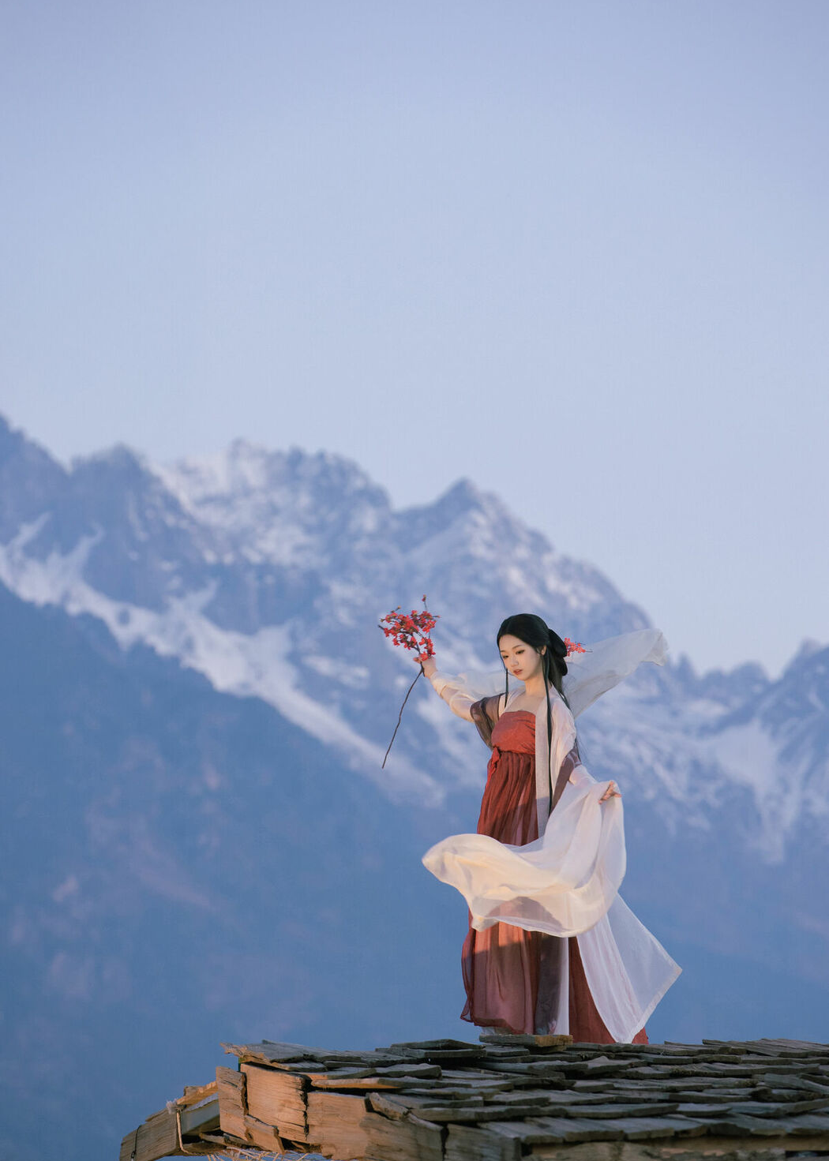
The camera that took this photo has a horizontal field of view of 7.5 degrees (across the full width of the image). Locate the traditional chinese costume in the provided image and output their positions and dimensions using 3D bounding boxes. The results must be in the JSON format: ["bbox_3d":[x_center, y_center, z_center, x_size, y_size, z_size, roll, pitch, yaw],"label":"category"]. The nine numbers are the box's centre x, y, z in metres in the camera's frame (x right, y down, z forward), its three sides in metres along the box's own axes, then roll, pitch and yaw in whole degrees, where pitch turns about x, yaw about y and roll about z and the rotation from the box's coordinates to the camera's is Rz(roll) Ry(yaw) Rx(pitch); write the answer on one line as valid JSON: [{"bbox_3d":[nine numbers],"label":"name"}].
[{"bbox_3d":[0.520,0.956,24.200,0.820,1.660,0.600,-3,-5,35],"label":"traditional chinese costume"}]

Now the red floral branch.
[{"bbox_3d":[-0.026,0.392,24.250,0.220,0.670,0.190,10,-3,0],"label":"red floral branch"}]

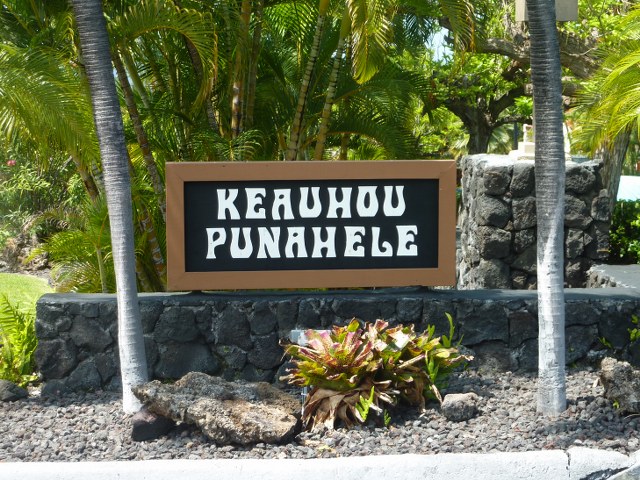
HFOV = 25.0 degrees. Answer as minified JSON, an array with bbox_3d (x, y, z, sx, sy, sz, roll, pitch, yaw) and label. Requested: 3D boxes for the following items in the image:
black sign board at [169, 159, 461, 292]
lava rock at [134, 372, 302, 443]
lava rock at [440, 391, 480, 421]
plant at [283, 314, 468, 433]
[{"bbox_3d":[-0.064,-0.112,10.800,2.170,0.960,0.100,-1,7,-6],"label":"black sign board"},{"bbox_3d":[-0.672,1.115,9.600,1.076,0.383,0.550,0,7,0],"label":"lava rock"},{"bbox_3d":[0.946,1.131,9.800,0.235,0.141,0.220,0,7,0],"label":"lava rock"},{"bbox_3d":[0.378,0.903,9.900,1.250,0.651,0.750,0,7,0],"label":"plant"}]

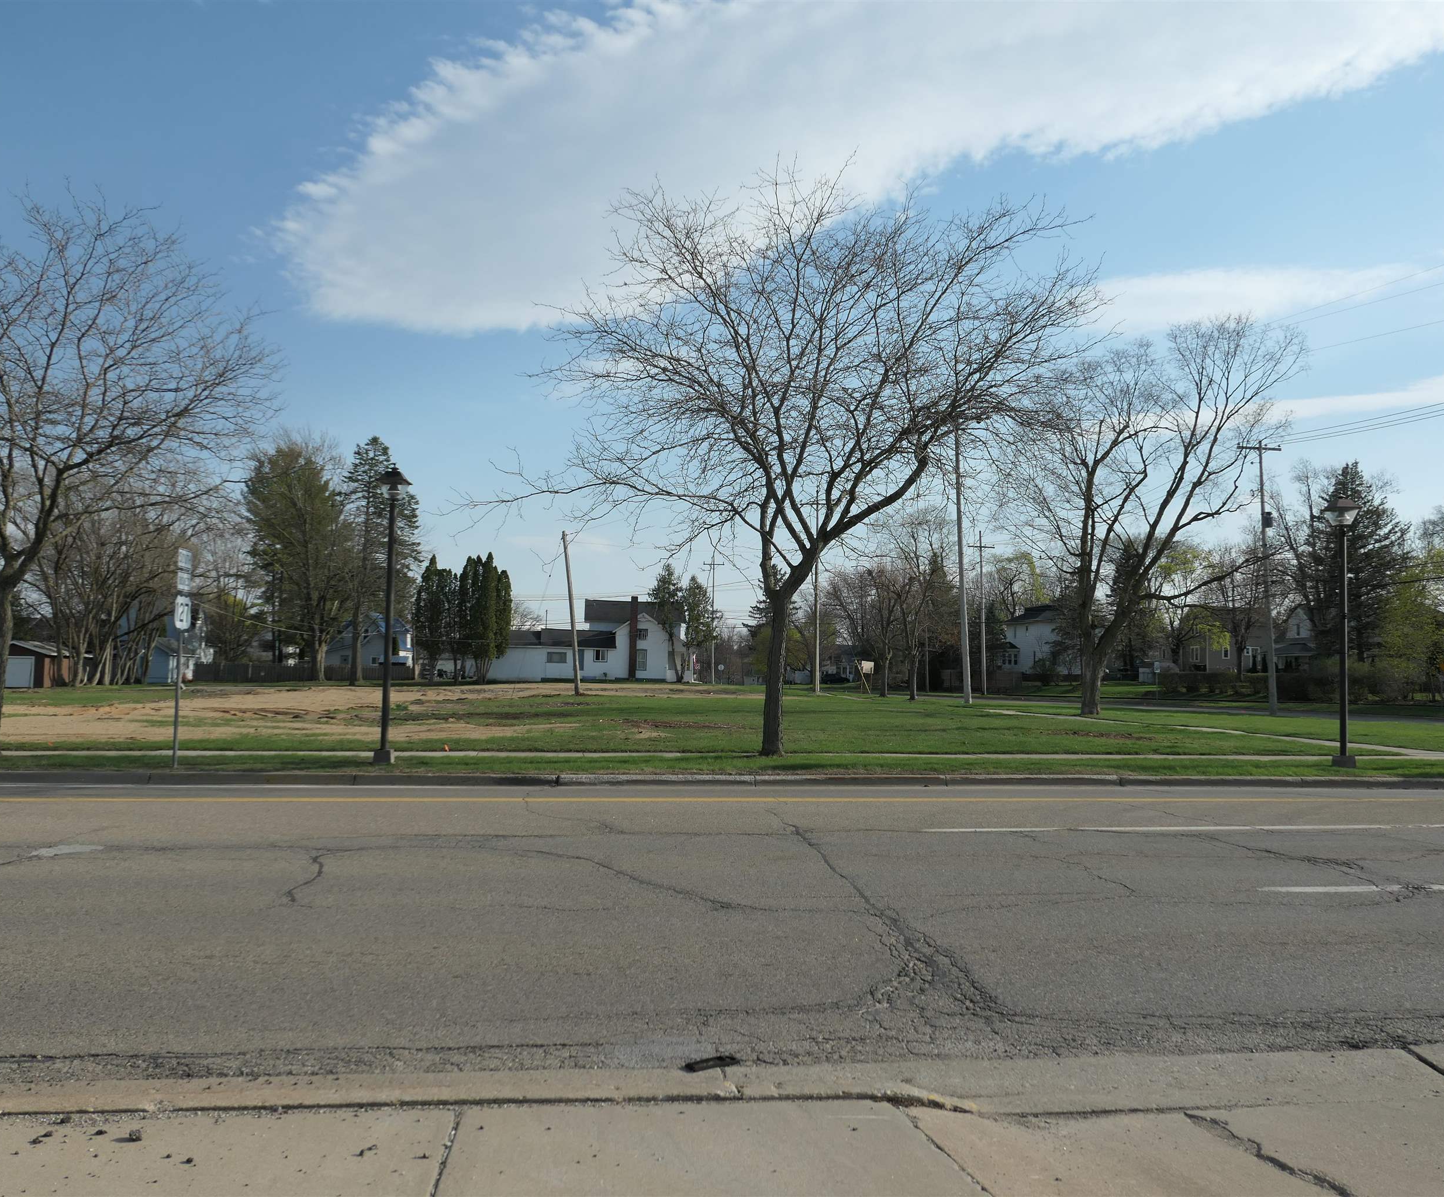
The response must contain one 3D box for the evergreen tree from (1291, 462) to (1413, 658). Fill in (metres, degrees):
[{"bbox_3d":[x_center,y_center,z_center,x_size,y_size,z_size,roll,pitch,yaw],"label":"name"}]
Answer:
[{"bbox_3d":[45.200,-1.610,86.000,9.000,16.510,9.000,1,-3,0],"label":"evergreen tree"}]

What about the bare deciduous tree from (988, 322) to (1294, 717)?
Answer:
[{"bbox_3d":[17.070,-3.280,48.000,12.200,15.930,11.500,1,-3,0],"label":"bare deciduous tree"}]

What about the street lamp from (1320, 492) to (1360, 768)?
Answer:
[{"bbox_3d":[11.122,0.558,21.550,0.530,4.940,0.530,1,-4,-9],"label":"street lamp"}]

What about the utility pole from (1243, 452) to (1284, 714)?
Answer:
[{"bbox_3d":[23.940,-0.820,53.000,2.100,12.000,0.450,2,-3,-13],"label":"utility pole"}]

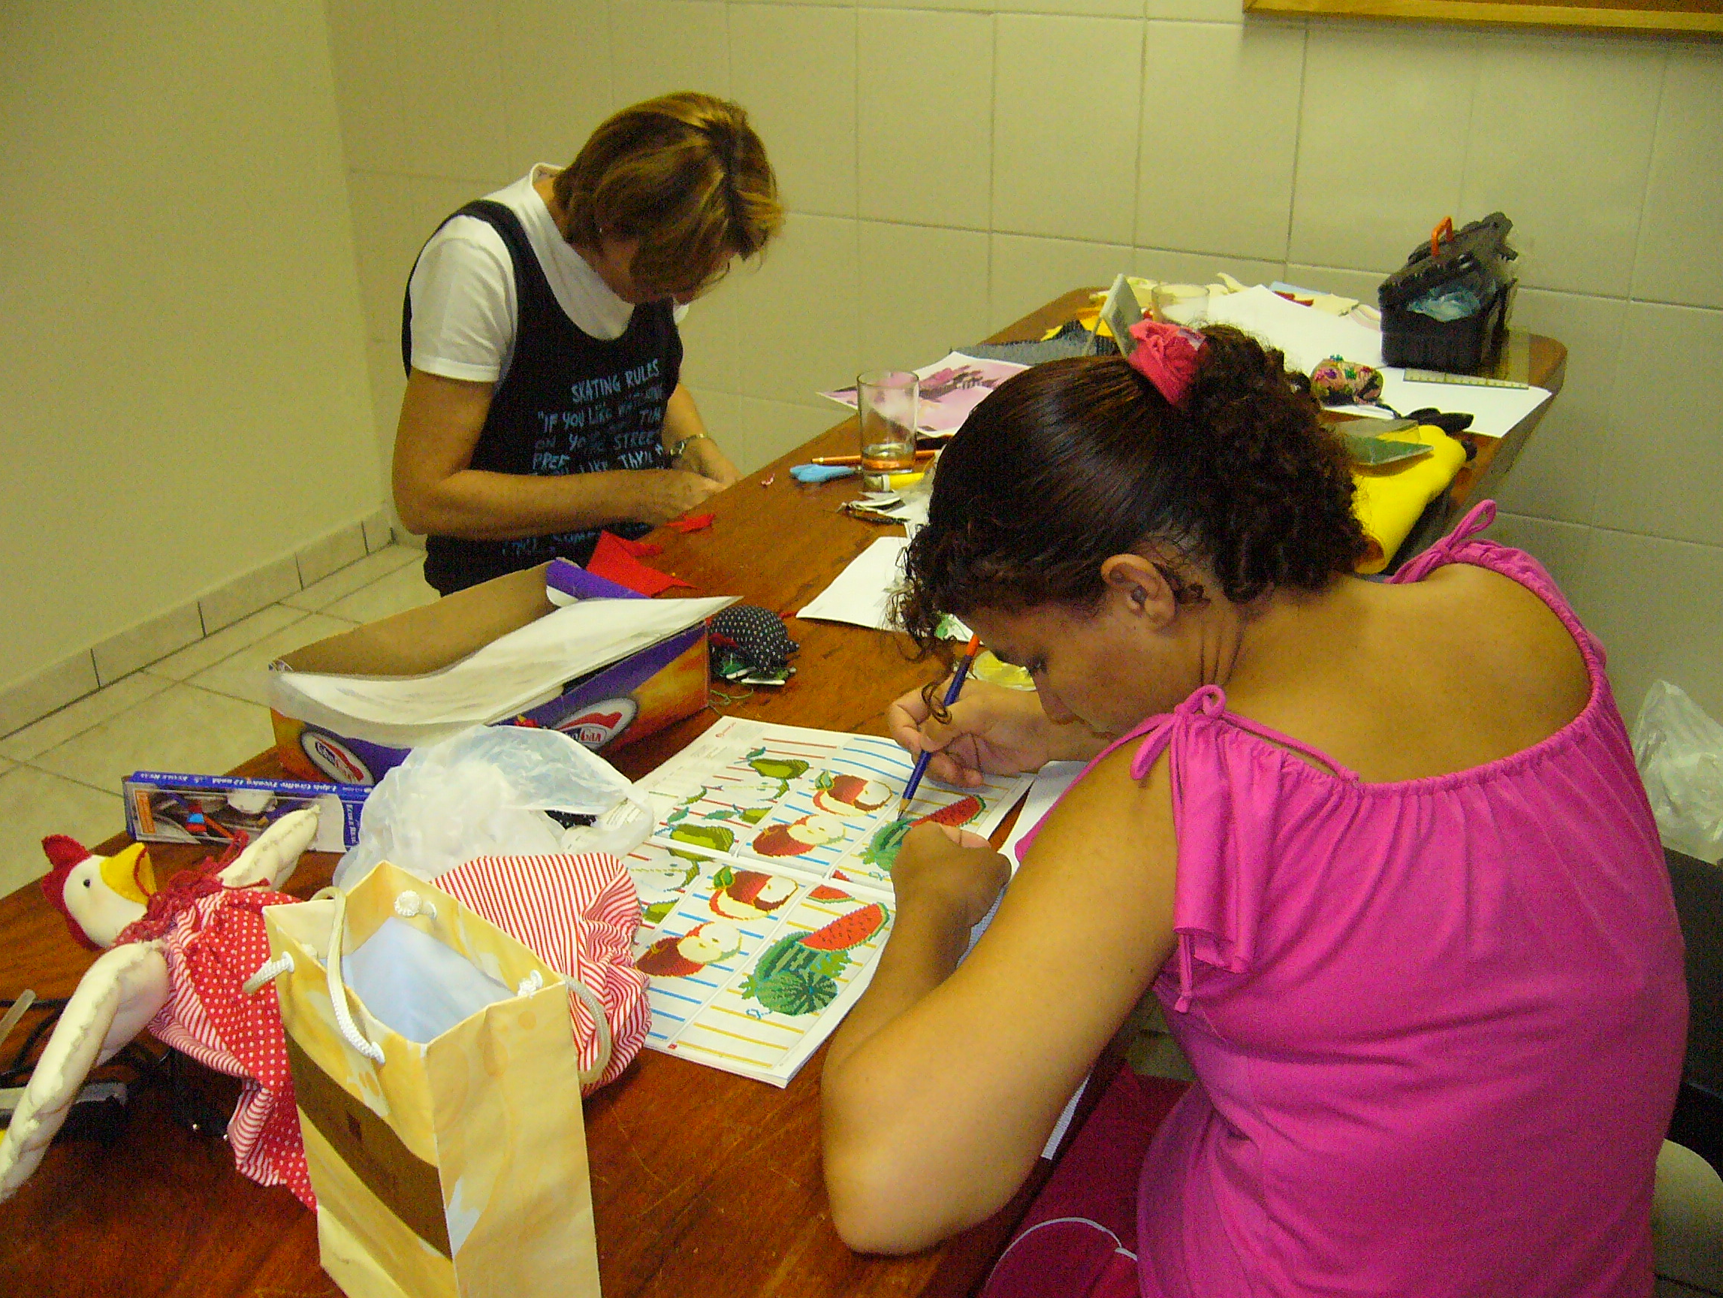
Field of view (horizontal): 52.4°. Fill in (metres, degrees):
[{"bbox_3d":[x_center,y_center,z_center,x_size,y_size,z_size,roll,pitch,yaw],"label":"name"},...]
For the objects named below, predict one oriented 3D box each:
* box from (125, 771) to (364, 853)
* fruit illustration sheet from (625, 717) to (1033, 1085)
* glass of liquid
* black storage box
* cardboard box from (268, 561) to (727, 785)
[{"bbox_3d":[-0.451,0.121,1.291,0.186,0.046,0.018,3,26,9],"label":"box"},{"bbox_3d":[-0.079,0.158,1.245,0.270,0.010,0.400,11,28,23],"label":"fruit illustration sheet"},{"bbox_3d":[0.031,-0.256,1.980,0.067,0.110,0.067,-1,26,0],"label":"glass of liquid"},{"bbox_3d":[0.777,-0.472,2.307,0.148,0.186,0.172,11,28,24],"label":"black storage box"},{"bbox_3d":[-0.301,0.030,1.442,0.216,0.074,0.283,22,34,39],"label":"cardboard box"}]

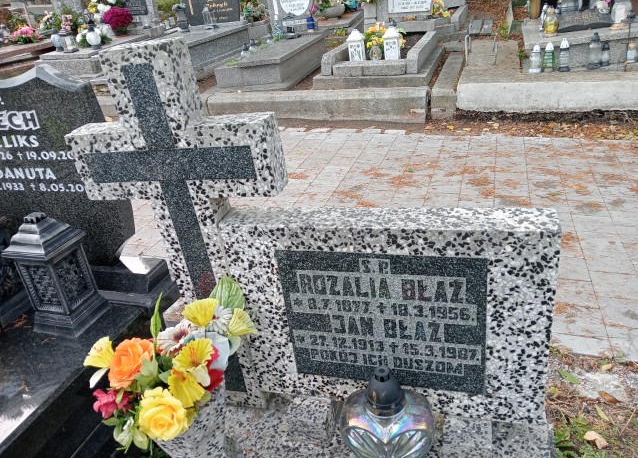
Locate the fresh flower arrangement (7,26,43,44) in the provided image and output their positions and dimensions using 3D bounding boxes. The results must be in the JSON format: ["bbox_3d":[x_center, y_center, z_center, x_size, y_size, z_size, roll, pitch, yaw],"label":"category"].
[{"bbox_3d":[-4.390,-2.899,7.700,0.500,0.260,0.400,2,29,18],"label":"fresh flower arrangement"}]

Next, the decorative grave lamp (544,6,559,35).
[{"bbox_3d":[2.308,-2.079,5.150,0.145,0.285,0.145,2,29,18],"label":"decorative grave lamp"}]

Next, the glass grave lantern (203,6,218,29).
[{"bbox_3d":[-1.575,-3.071,7.500,0.200,0.330,0.200,2,29,18],"label":"glass grave lantern"}]

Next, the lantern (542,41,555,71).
[{"bbox_3d":[2.142,-1.603,4.800,0.115,0.265,0.115,2,29,18],"label":"lantern"}]

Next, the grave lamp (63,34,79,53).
[{"bbox_3d":[-3.173,-2.399,6.596,0.135,0.250,0.135,2,27,18],"label":"grave lamp"}]

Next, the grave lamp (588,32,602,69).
[{"bbox_3d":[2.542,-1.645,4.751,0.112,0.320,0.112,2,27,18],"label":"grave lamp"}]

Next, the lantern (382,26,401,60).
[{"bbox_3d":[0.716,-1.820,5.050,0.142,0.325,0.142,2,27,18],"label":"lantern"}]

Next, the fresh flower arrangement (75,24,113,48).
[{"bbox_3d":[-2.933,-2.511,6.720,0.400,0.240,0.280,2,27,18],"label":"fresh flower arrangement"}]

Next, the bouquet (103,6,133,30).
[{"bbox_3d":[-2.879,-3.008,7.400,0.360,0.330,0.360,2,27,18],"label":"bouquet"}]

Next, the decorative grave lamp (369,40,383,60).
[{"bbox_3d":[0.559,-1.764,5.077,0.120,0.200,0.120,2,27,18],"label":"decorative grave lamp"}]

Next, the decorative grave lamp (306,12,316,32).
[{"bbox_3d":[-0.104,-2.892,7.200,0.120,0.260,0.120,-6,27,3],"label":"decorative grave lamp"}]

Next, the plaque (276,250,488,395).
[{"bbox_3d":[0.134,0.195,1.101,0.426,0.334,0.020,1,27,19],"label":"plaque"}]

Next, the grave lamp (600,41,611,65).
[{"bbox_3d":[2.690,-1.648,4.850,0.090,0.215,0.090,2,29,18],"label":"grave lamp"}]

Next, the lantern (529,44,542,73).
[{"bbox_3d":[2.012,-1.584,4.800,0.120,0.265,0.120,2,29,18],"label":"lantern"}]

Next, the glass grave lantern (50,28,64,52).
[{"bbox_3d":[-3.363,-2.440,6.639,0.125,0.280,0.125,2,27,18],"label":"glass grave lantern"}]

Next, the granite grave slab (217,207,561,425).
[{"bbox_3d":[0.160,0.204,1.239,0.730,0.519,0.089,1,29,18],"label":"granite grave slab"}]

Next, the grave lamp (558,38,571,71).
[{"bbox_3d":[2.277,-1.623,4.786,0.098,0.295,0.098,2,27,18],"label":"grave lamp"}]

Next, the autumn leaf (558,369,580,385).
[{"bbox_3d":[0.808,0.471,1.664,0.030,0.012,0.078,-19,28,-24],"label":"autumn leaf"}]

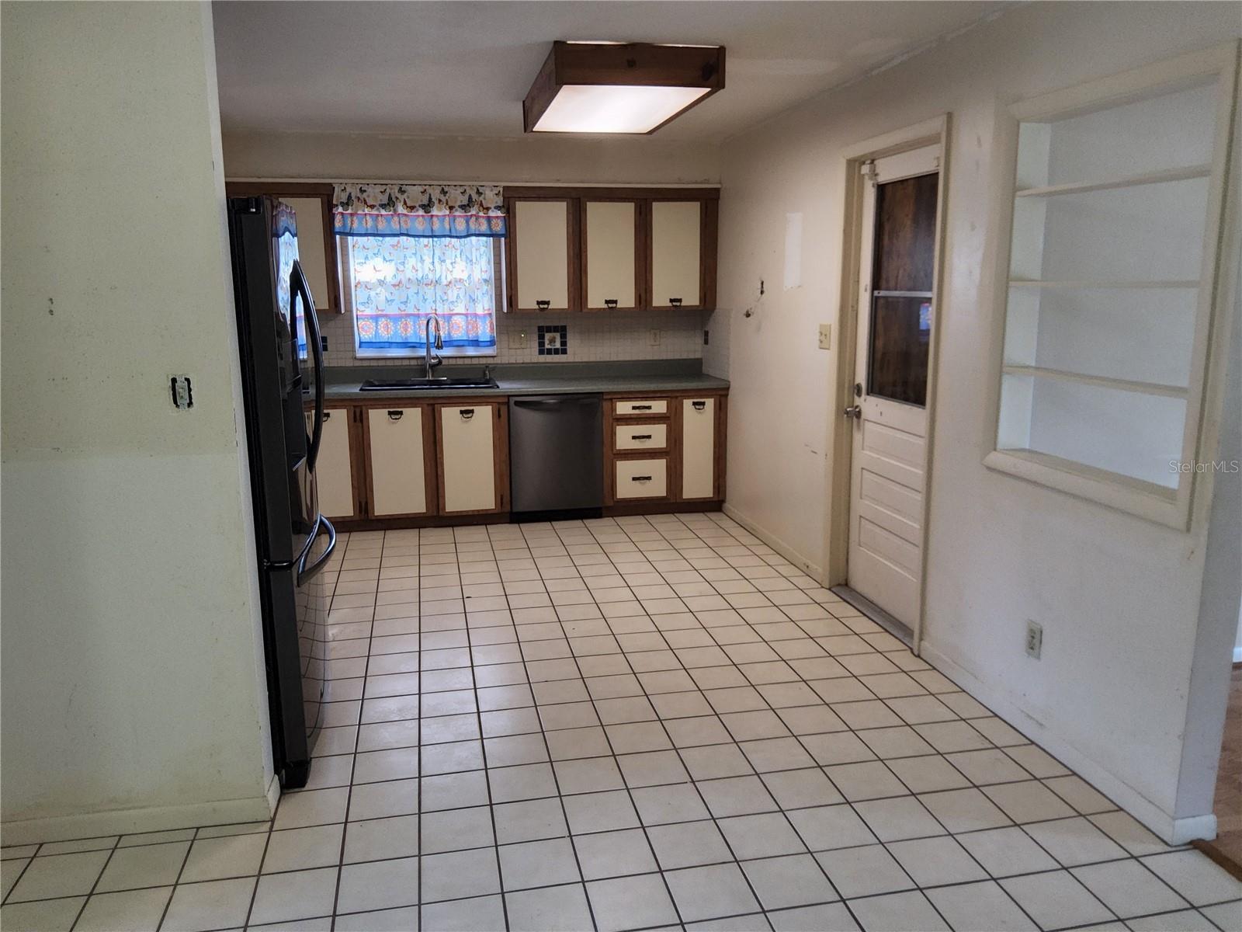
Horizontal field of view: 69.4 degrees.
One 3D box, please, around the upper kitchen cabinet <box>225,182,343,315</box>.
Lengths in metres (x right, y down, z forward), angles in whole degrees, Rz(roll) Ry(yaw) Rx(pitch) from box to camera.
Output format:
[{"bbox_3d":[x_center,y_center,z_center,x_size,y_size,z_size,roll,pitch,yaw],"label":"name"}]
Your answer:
[{"bbox_3d":[-2.124,-1.343,5.559,0.715,0.760,0.325,-2,12,-12],"label":"upper kitchen cabinet"}]

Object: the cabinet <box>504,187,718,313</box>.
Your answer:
[{"bbox_3d":[-0.072,-1.438,6.002,1.414,0.778,0.325,-2,12,-12],"label":"cabinet"}]

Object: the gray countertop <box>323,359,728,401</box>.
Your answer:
[{"bbox_3d":[-0.857,-0.576,5.848,3.086,0.135,0.610,-2,12,-12],"label":"gray countertop"}]

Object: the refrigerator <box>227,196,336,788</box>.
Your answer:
[{"bbox_3d":[-1.393,0.055,2.971,0.850,1.755,0.910,-2,12,-12],"label":"refrigerator"}]

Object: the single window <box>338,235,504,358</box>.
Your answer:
[{"bbox_3d":[-1.307,-1.187,5.944,0.960,0.928,0.100,-2,12,-12],"label":"single window"}]

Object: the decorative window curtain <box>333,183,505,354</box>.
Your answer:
[{"bbox_3d":[-1.263,-1.257,5.751,1.040,1.005,0.280,-2,12,-12],"label":"decorative window curtain"}]

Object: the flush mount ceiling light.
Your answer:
[{"bbox_3d":[-0.040,-1.639,3.972,0.660,0.157,1.130,-2,12,-12],"label":"flush mount ceiling light"}]

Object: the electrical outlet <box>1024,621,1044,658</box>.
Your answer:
[{"bbox_3d":[1.383,0.584,3.009,0.010,0.110,0.077,-2,12,-12],"label":"electrical outlet"}]

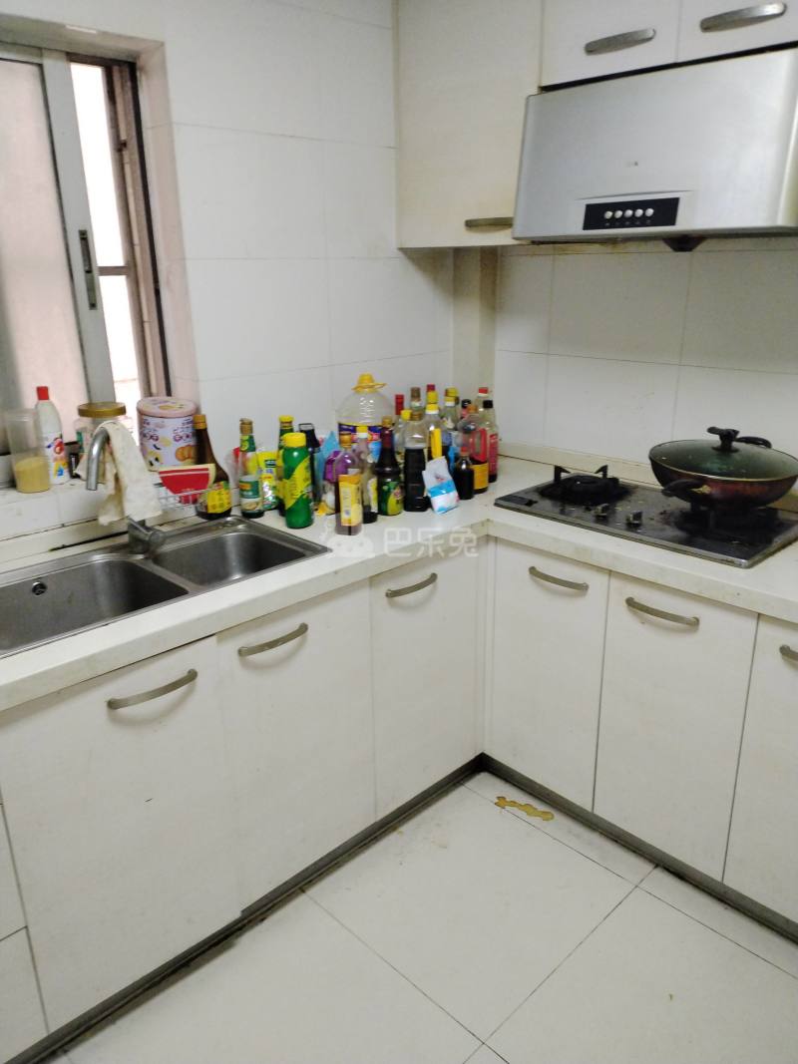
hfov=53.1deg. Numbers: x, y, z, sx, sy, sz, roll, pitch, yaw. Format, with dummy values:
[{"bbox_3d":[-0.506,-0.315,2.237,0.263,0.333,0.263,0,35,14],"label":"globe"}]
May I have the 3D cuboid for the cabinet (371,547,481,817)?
[{"bbox_3d":[-0.107,0.326,2.317,0.420,0.703,0.550,-18,25,-42],"label":"cabinet"}]

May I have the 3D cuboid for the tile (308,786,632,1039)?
[{"bbox_3d":[0.175,0.896,2.003,0.600,0.012,0.600,-18,25,-41],"label":"tile"}]

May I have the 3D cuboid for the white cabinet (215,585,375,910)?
[{"bbox_3d":[-0.399,0.428,2.051,0.425,0.710,0.530,-18,25,-41],"label":"white cabinet"}]

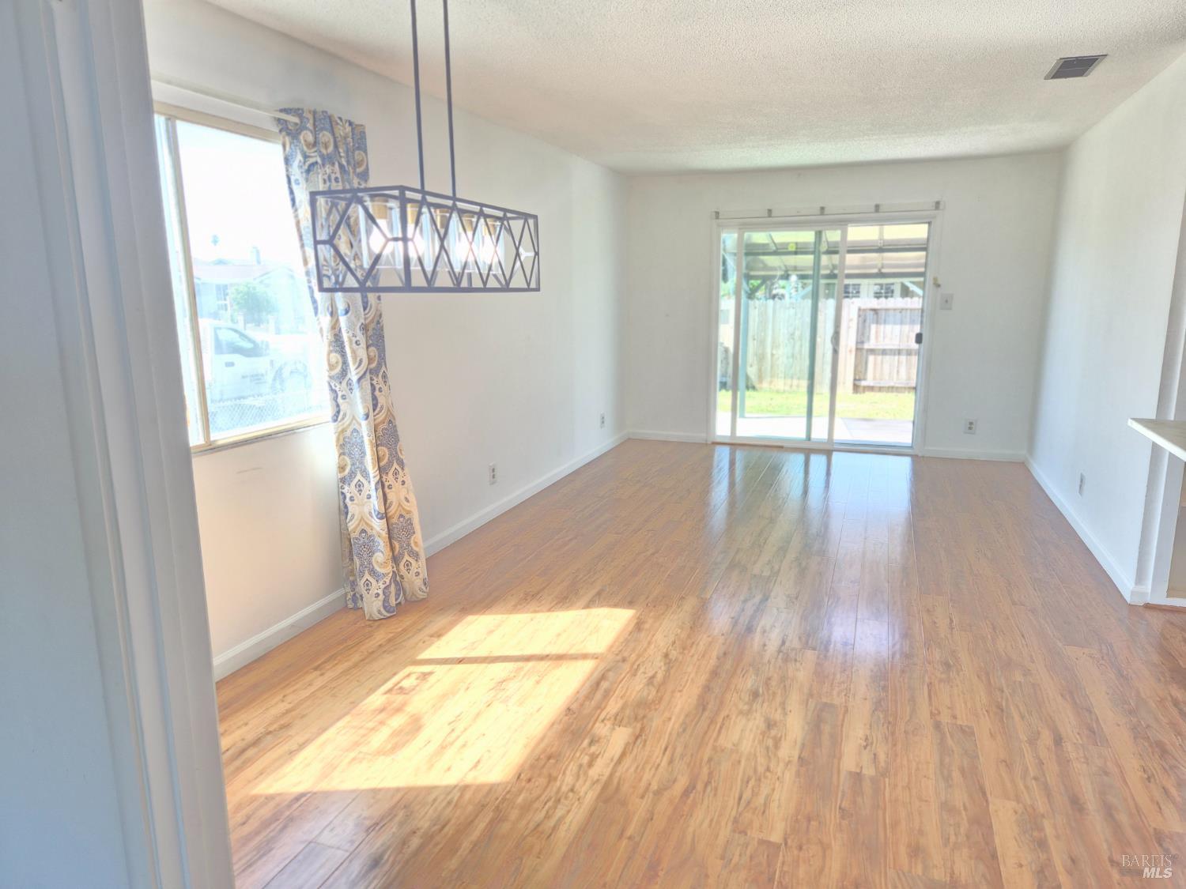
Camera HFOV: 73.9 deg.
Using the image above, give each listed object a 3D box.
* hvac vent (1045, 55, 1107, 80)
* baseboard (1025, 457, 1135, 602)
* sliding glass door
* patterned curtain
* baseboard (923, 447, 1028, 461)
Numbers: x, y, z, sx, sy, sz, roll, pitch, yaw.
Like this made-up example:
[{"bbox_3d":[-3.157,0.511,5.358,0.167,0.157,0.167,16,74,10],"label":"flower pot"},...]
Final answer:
[{"bbox_3d":[2.232,-1.738,3.659,0.195,0.020,0.405,4,12,20],"label":"hvac vent"},{"bbox_3d":[3.025,0.409,5.078,0.016,0.083,3.087,4,12,20],"label":"baseboard"},{"bbox_3d":[1.949,-0.939,6.894,1.760,1.960,0.100,4,12,20],"label":"sliding glass door"},{"bbox_3d":[-1.013,-0.294,3.405,0.290,2.152,0.540,4,12,20],"label":"patterned curtain"},{"bbox_3d":[3.194,0.100,6.618,0.795,0.083,0.016,4,12,20],"label":"baseboard"}]

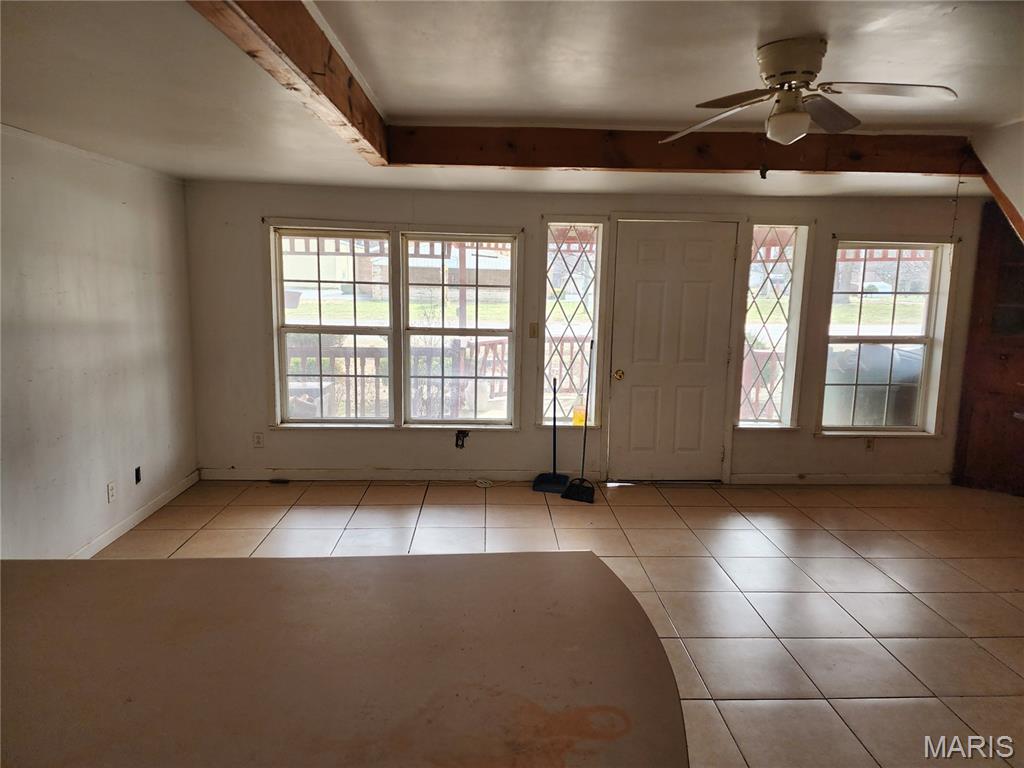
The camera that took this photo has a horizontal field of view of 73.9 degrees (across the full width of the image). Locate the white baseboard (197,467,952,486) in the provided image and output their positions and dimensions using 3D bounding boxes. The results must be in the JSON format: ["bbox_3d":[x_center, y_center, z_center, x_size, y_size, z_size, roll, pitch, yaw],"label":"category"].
[{"bbox_3d":[0.565,0.745,5.454,6.059,0.090,0.018,1,9,-2],"label":"white baseboard"}]

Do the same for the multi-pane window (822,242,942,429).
[{"bbox_3d":[2.961,-0.360,5.443,0.872,1.501,0.100,1,9,-2],"label":"multi-pane window"}]

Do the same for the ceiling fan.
[{"bbox_3d":[1.119,-1.167,2.752,1.180,0.385,1.180,1,9,-2],"label":"ceiling fan"}]

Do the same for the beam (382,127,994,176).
[{"bbox_3d":[1.073,-1.414,4.167,3.626,0.225,0.090,1,9,-2],"label":"beam"}]

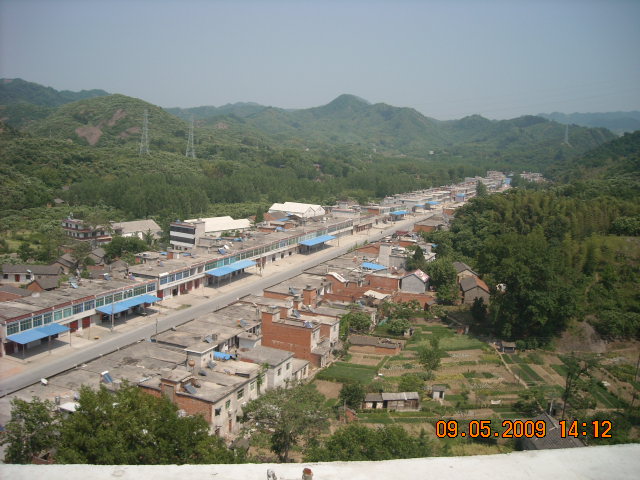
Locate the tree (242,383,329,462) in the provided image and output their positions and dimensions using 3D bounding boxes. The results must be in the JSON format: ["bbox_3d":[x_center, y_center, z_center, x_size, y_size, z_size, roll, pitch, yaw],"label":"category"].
[{"bbox_3d":[-5.276,28.328,100.231,13.321,12.541,12.655,1,10,0],"label":"tree"}]

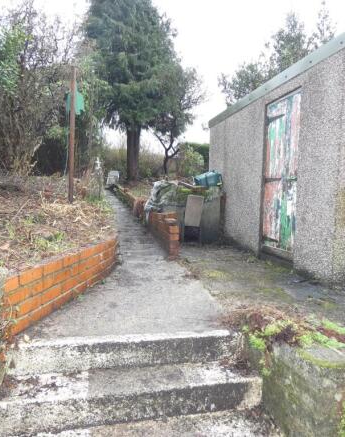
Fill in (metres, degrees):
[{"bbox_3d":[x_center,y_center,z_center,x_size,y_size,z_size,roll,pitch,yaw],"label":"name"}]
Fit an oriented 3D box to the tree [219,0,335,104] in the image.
[{"bbox_3d":[3.750,-4.250,12.600,4.200,7.400,4.000,2,4,0],"label":"tree"}]

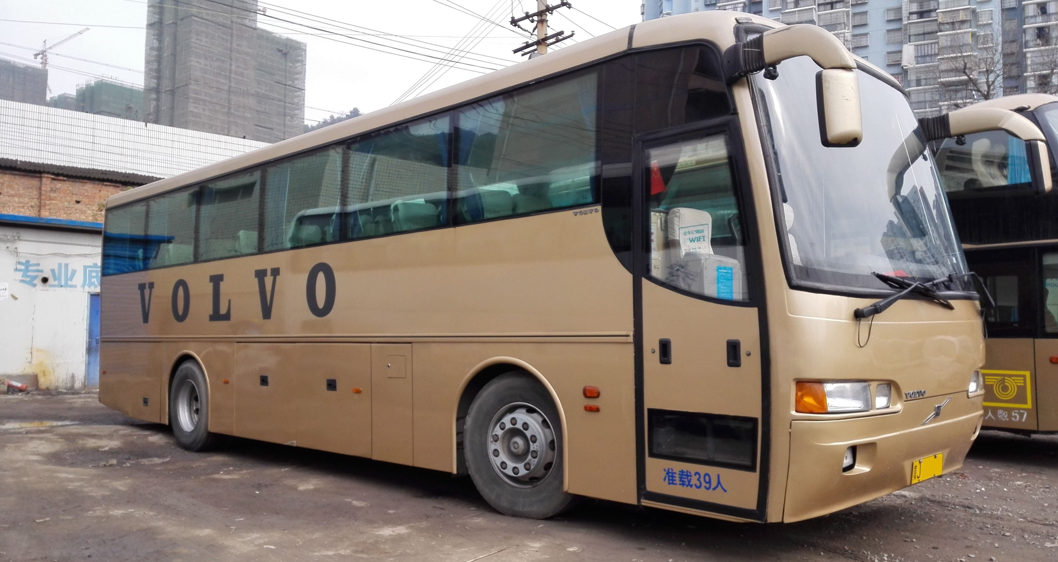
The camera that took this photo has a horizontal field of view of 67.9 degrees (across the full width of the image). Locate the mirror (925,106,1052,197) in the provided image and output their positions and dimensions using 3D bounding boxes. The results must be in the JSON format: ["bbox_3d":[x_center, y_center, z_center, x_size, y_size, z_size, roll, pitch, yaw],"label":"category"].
[{"bbox_3d":[3.334,-0.937,5.812,0.880,0.640,0.270,-4,-6,42],"label":"mirror"}]

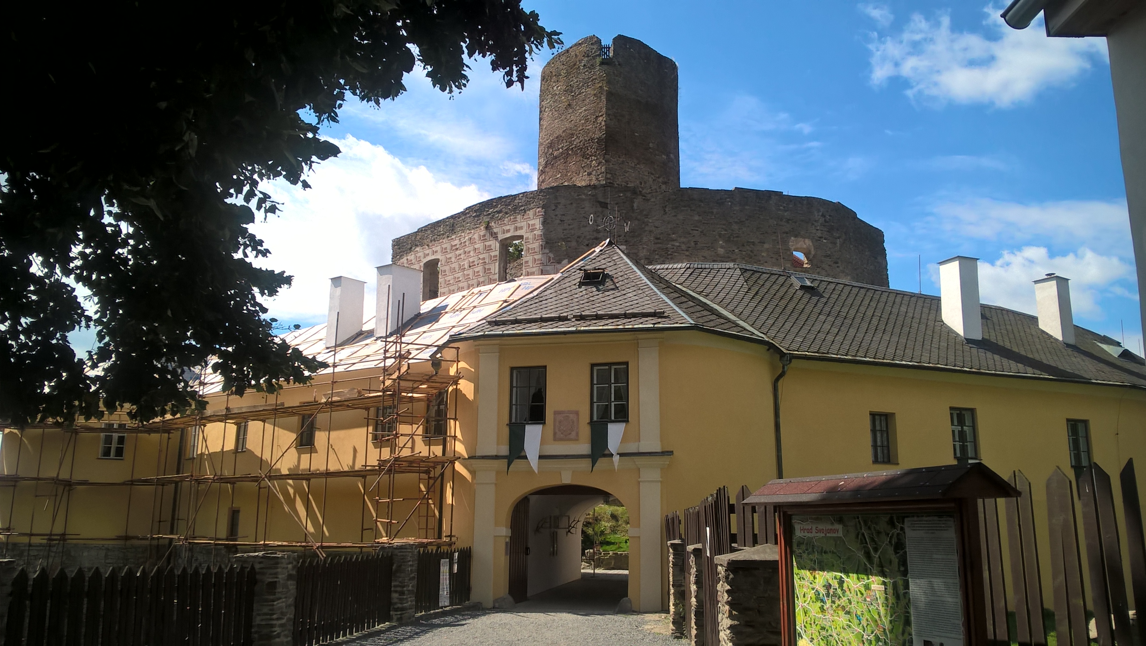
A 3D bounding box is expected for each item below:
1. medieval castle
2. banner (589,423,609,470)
[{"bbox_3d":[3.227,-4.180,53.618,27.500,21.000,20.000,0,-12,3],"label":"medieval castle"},{"bbox_3d":[0.584,2.775,20.500,0.430,1.100,0.080,-2,-13,13],"label":"banner"}]

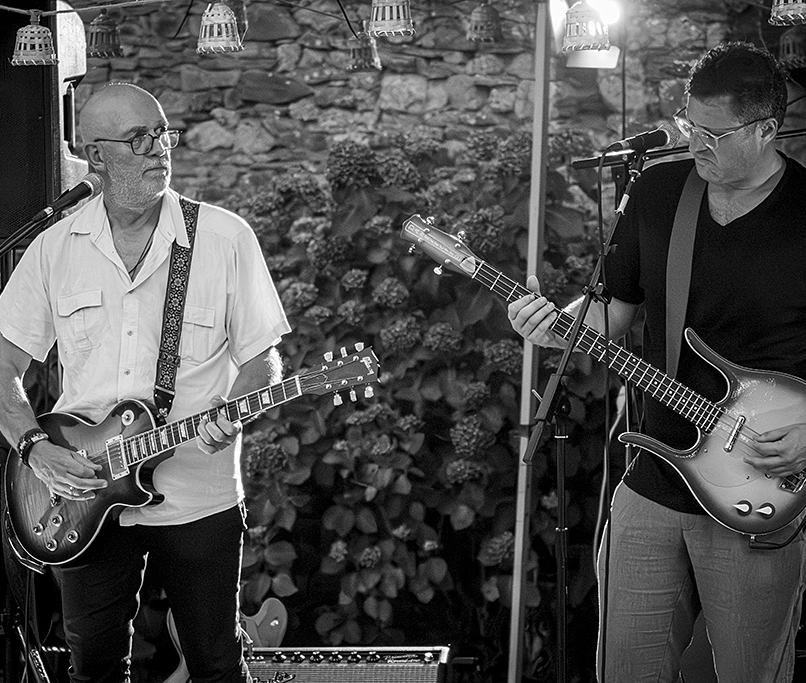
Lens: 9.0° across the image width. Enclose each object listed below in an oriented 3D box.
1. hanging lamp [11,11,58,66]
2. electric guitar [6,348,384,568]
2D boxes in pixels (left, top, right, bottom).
[{"bbox_3d":[-0.784,-0.645,10.900,0.098,0.119,0.098,0,1,0],"label":"hanging lamp"},{"bbox_3d":[-0.482,0.207,11.455,0.995,0.335,0.085,-21,-22,24],"label":"electric guitar"}]

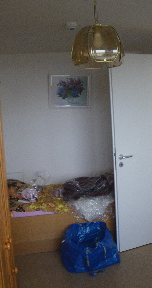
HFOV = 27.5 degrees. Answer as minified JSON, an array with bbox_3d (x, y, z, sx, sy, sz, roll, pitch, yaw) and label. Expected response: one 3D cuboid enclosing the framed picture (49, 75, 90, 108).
[{"bbox_3d":[-0.084,-0.714,4.224,0.570,0.455,0.025,-2,5,-11],"label":"framed picture"}]

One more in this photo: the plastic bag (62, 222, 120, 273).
[{"bbox_3d":[0.130,1.039,3.236,0.560,0.340,0.420,-5,6,-11],"label":"plastic bag"}]

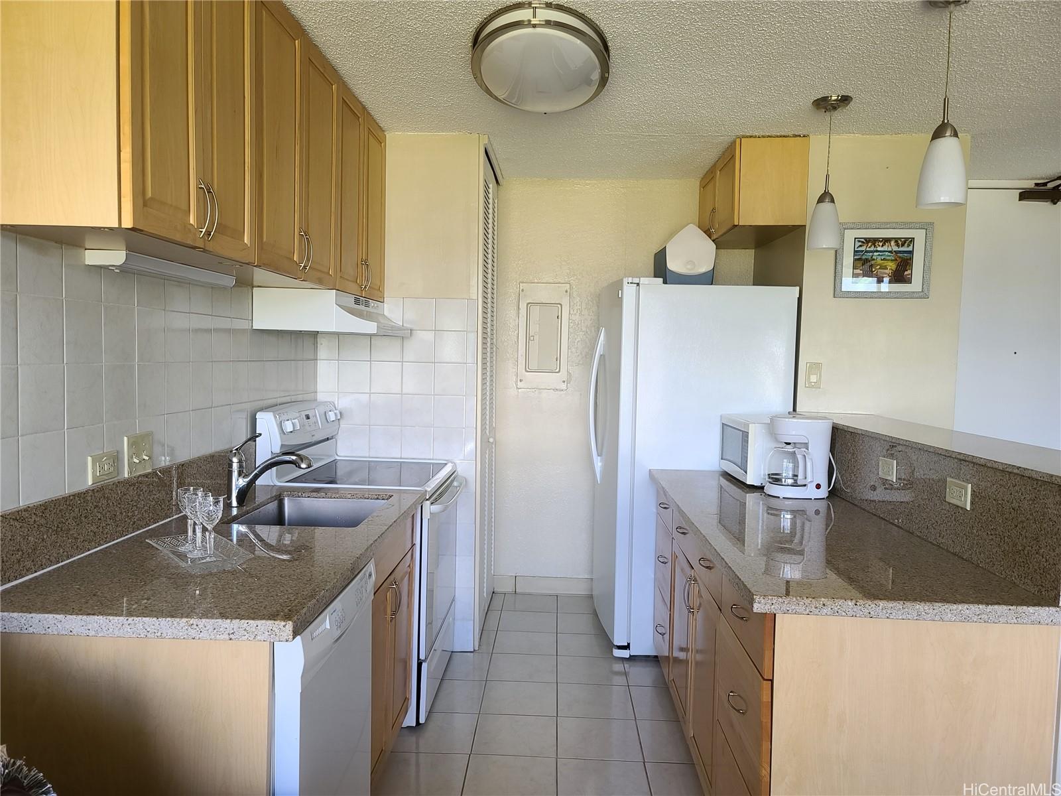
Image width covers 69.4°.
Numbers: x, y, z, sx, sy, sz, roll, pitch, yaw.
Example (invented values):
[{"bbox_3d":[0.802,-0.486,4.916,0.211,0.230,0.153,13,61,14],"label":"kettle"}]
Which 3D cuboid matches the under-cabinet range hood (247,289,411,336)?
[{"bbox_3d":[-0.795,-0.349,3.244,0.462,0.157,0.755,1,3,2],"label":"under-cabinet range hood"}]

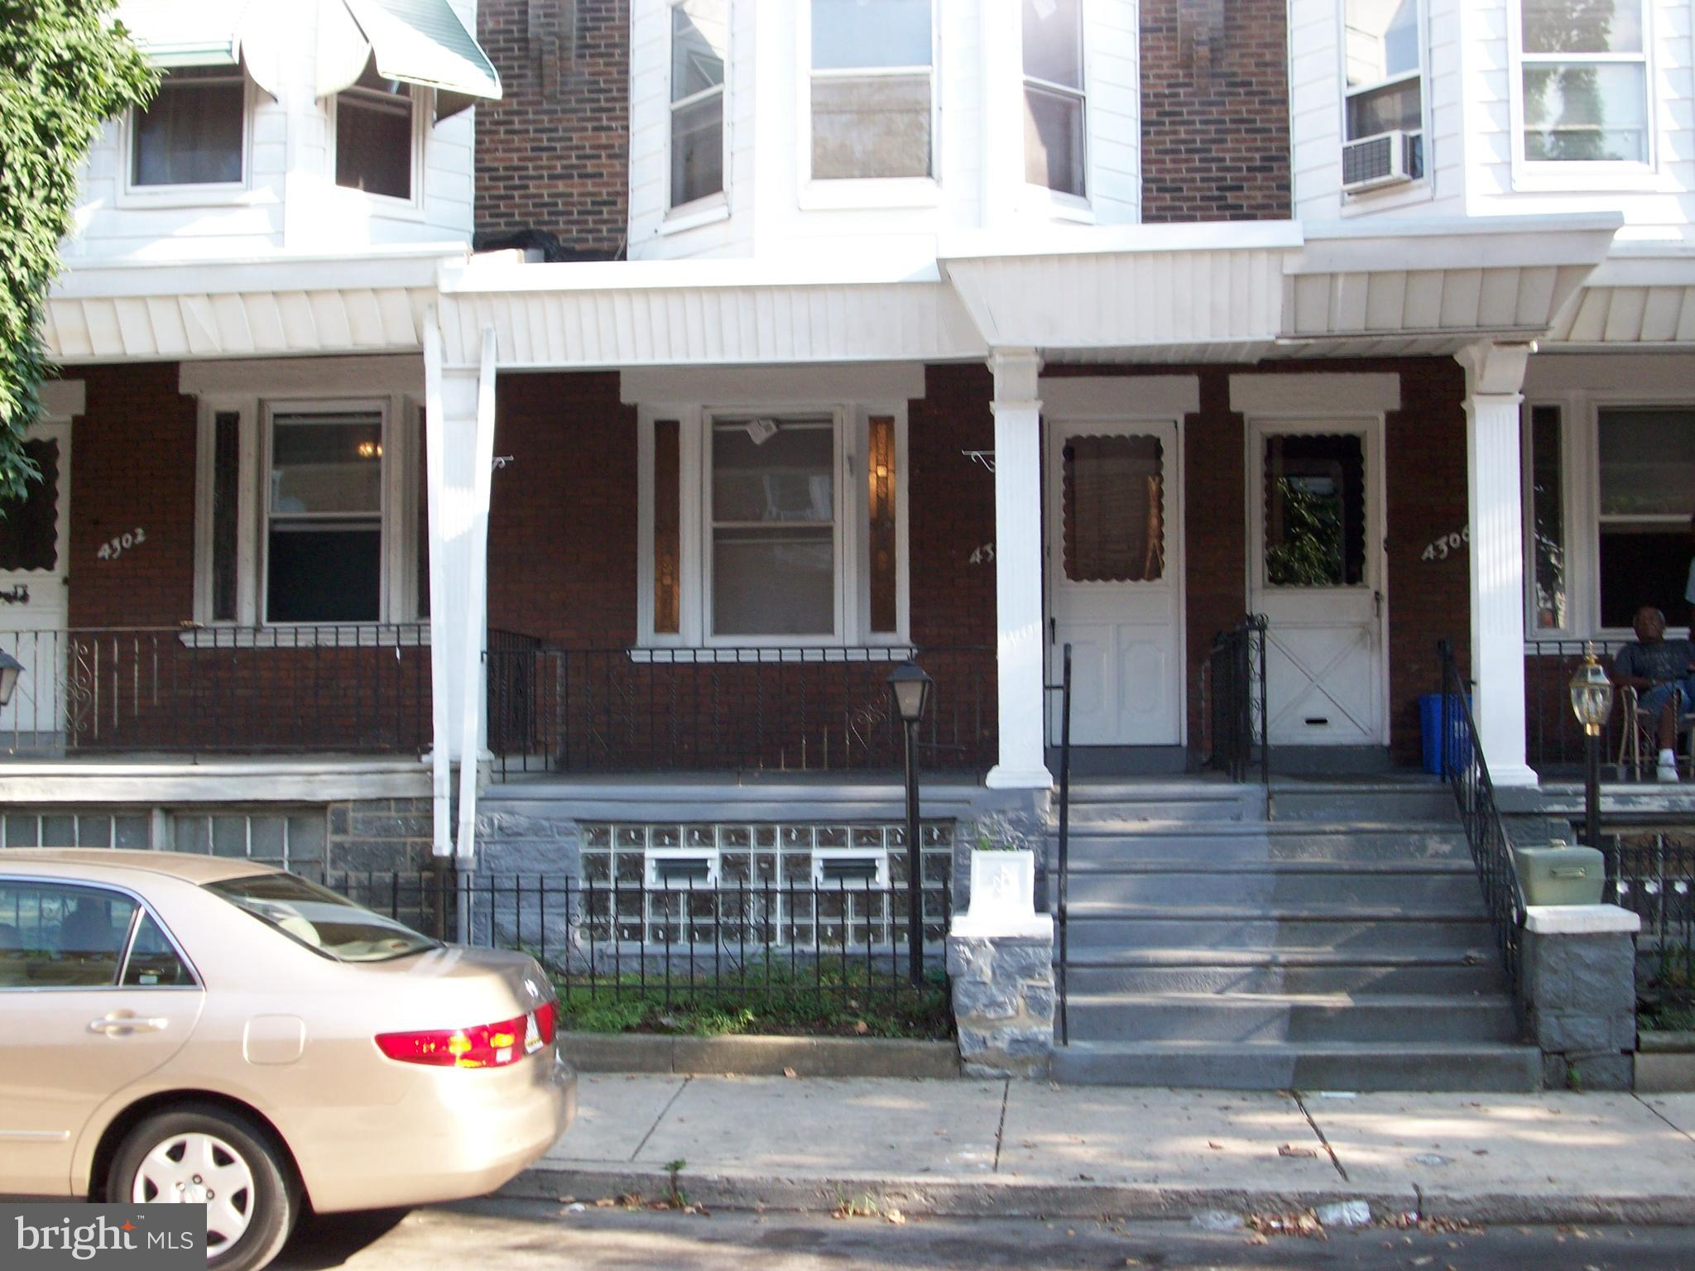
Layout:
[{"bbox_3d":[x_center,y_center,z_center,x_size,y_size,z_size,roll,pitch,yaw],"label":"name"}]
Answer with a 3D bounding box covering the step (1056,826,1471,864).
[{"bbox_3d":[2.216,1.141,11.236,2.240,0.190,0.300,0,-3,5],"label":"step"}]

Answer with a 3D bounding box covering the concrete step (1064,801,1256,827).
[{"bbox_3d":[1.806,1.008,11.927,1.152,0.161,0.300,0,-3,3],"label":"concrete step"}]

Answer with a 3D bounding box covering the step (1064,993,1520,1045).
[{"bbox_3d":[2.203,1.950,10.425,2.292,0.202,0.300,0,-3,3],"label":"step"}]

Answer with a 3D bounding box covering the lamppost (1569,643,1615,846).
[{"bbox_3d":[3.900,0.912,10.751,0.220,1.750,0.220,0,-3,3],"label":"lamppost"}]

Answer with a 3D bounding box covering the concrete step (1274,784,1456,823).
[{"bbox_3d":[2.950,0.969,11.859,1.065,0.213,0.300,0,-3,3],"label":"concrete step"}]

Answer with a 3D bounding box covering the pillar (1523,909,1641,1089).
[{"bbox_3d":[3.444,1.719,9.772,0.500,0.821,0.440,0,-3,5],"label":"pillar"}]

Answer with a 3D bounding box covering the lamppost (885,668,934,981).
[{"bbox_3d":[0.335,1.012,11.072,0.250,1.762,0.240,0,-3,5],"label":"lamppost"}]

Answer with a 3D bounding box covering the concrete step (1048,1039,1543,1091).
[{"bbox_3d":[2.100,2.055,9.799,2.275,0.165,0.310,0,-3,5],"label":"concrete step"}]

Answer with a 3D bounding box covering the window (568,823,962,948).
[{"bbox_3d":[-0.465,1.420,11.765,2.149,0.713,0.090,0,-3,5],"label":"window"}]

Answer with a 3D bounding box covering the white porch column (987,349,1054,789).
[{"bbox_3d":[0.983,-0.369,11.726,0.381,2.467,0.370,0,-3,5],"label":"white porch column"}]

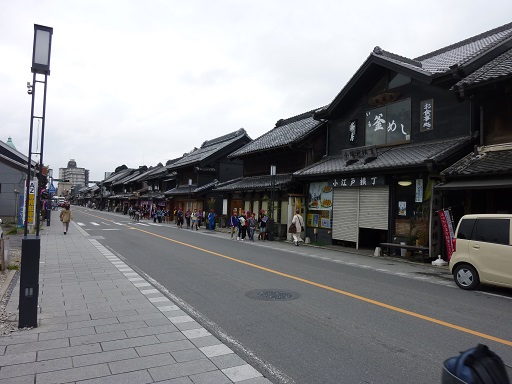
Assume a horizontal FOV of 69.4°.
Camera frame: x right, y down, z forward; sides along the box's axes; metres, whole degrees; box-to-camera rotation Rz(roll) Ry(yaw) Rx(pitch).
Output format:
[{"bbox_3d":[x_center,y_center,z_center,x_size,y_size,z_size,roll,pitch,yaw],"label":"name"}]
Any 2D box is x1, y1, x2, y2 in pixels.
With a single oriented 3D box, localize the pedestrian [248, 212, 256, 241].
[{"bbox_3d":[-0.142,1.607,16.880,0.380,1.280,0.280,3,-3,-30],"label":"pedestrian"}]

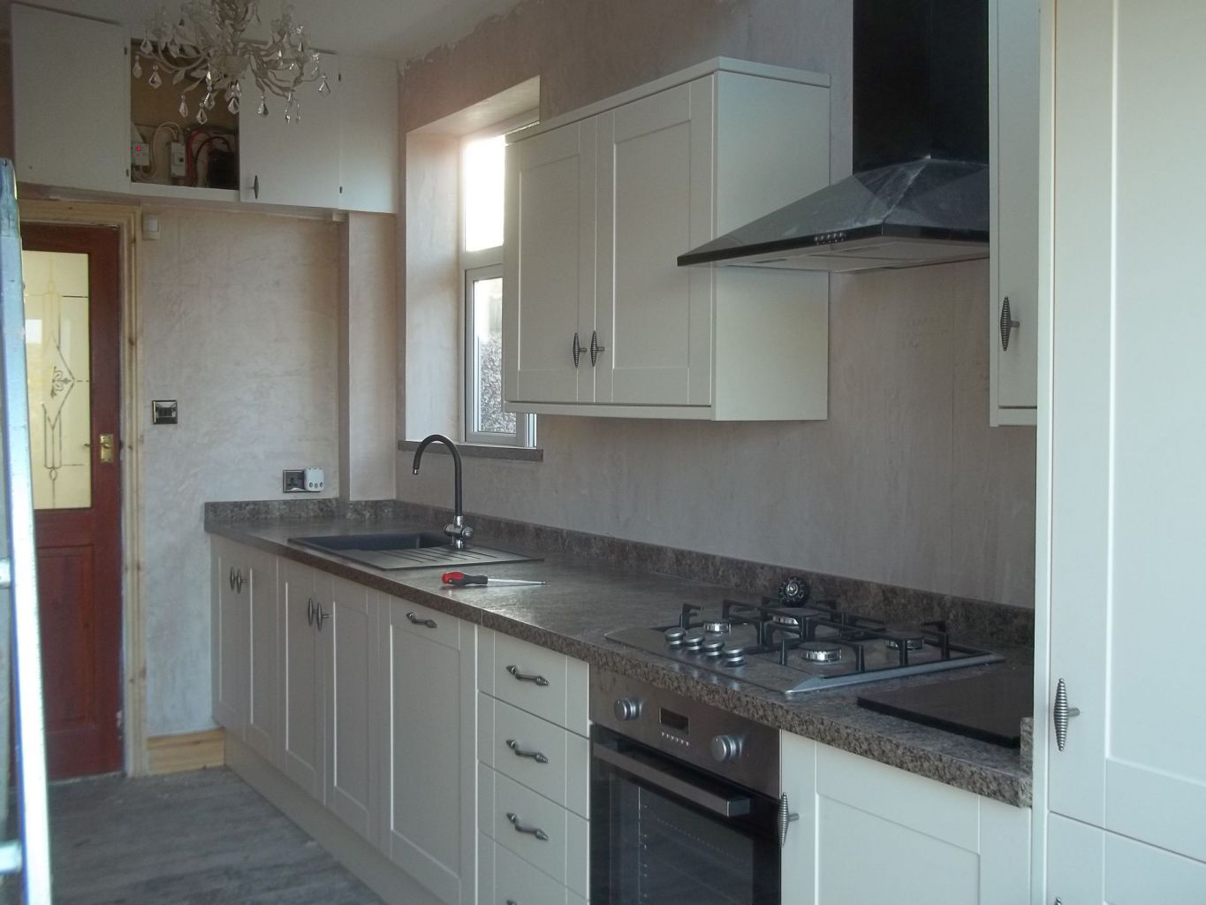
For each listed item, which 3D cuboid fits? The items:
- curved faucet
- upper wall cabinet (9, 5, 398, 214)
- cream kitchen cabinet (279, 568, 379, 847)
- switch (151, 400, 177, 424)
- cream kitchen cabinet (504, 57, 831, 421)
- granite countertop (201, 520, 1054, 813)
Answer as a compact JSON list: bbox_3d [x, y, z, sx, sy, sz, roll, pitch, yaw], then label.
[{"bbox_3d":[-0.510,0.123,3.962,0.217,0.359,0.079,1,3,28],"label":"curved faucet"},{"bbox_3d":[-1.455,-1.232,4.695,1.397,0.602,0.242,-1,3,-32],"label":"upper wall cabinet"},{"bbox_3d":[-0.592,0.705,3.928,0.582,0.720,0.880,-1,3,-32],"label":"cream kitchen cabinet"},{"bbox_3d":[-1.657,-0.150,4.750,0.088,0.088,0.012,-1,3,-32],"label":"switch"},{"bbox_3d":[0.123,-0.484,3.222,0.321,0.787,0.990,-1,3,-32],"label":"cream kitchen cabinet"},{"bbox_3d":[-0.198,0.348,3.389,0.722,0.040,3.899,-1,3,-32],"label":"granite countertop"}]

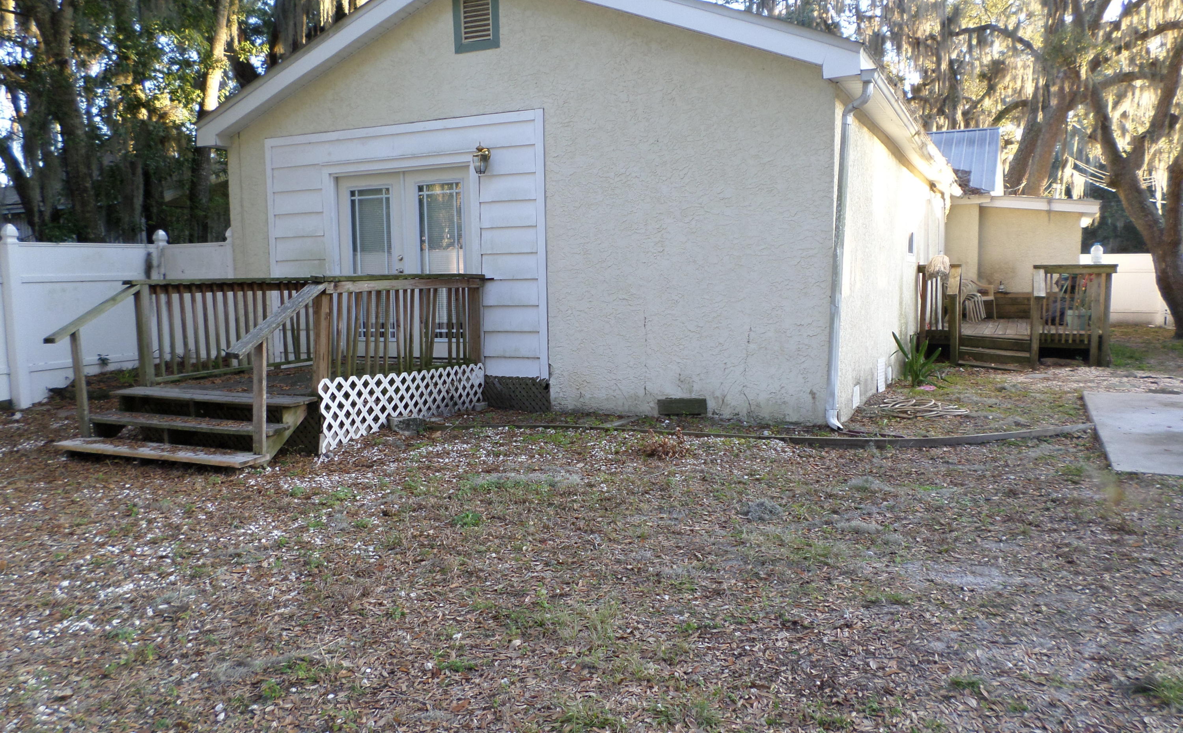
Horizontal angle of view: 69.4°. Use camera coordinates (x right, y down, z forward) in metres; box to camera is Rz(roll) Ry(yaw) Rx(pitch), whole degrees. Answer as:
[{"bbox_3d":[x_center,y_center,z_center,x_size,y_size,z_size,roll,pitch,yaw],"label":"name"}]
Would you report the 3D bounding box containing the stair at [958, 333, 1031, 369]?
[{"bbox_3d":[6.294,-0.225,13.395,1.070,0.460,0.700,2,7,26],"label":"stair"}]

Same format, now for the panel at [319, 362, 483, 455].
[{"bbox_3d":[-1.655,0.305,7.925,0.050,0.550,2.380,2,7,26],"label":"panel"}]

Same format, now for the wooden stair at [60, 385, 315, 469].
[{"bbox_3d":[-3.271,0.474,6.943,2.080,0.440,0.840,2,7,26],"label":"wooden stair"}]

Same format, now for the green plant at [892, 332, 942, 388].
[{"bbox_3d":[4.201,-0.076,11.032,0.630,0.680,0.600,2,7,26],"label":"green plant"}]

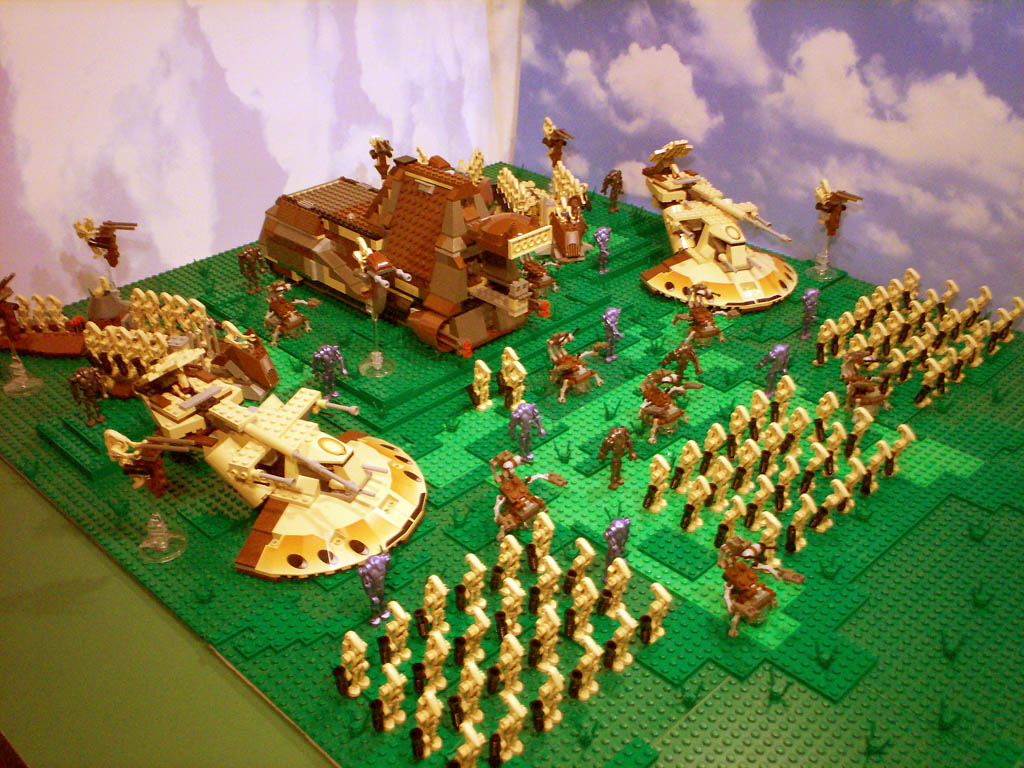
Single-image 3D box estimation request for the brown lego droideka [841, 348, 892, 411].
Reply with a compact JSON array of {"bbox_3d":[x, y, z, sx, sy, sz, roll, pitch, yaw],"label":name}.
[{"bbox_3d":[0.295,0.001,0.882,0.054,0.048,0.042,-24,38,-34],"label":"brown lego droideka"}]

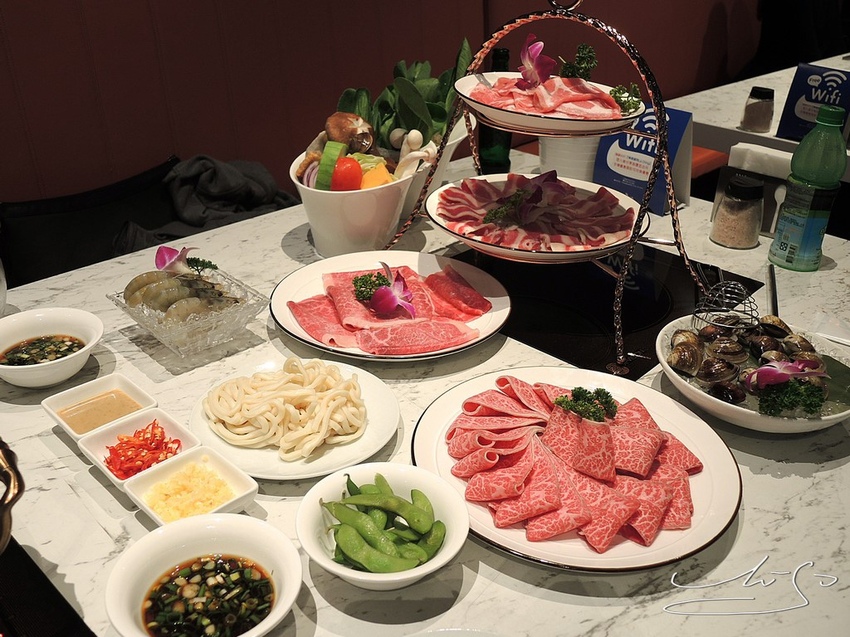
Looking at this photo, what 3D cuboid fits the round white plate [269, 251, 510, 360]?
[{"bbox_3d":[-0.041,-0.014,0.849,0.289,0.028,0.289,1,28,-1],"label":"round white plate"}]

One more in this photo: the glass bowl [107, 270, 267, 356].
[{"bbox_3d":[-0.267,-0.001,0.792,0.131,0.048,0.131,-23,37,-38],"label":"glass bowl"}]

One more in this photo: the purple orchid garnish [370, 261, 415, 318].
[{"bbox_3d":[-0.038,-0.033,0.813,0.052,0.043,0.048,-6,29,-15],"label":"purple orchid garnish"}]

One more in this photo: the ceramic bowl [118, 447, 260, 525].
[{"bbox_3d":[-0.186,0.144,0.548,0.075,0.024,0.075,25,36,37],"label":"ceramic bowl"}]

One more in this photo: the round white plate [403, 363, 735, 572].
[{"bbox_3d":[0.125,0.124,0.601,0.270,0.026,0.270,1,28,-1],"label":"round white plate"}]

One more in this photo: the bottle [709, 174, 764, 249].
[{"bbox_3d":[0.507,-0.173,1.104,0.077,0.098,0.077,2,28,0],"label":"bottle"}]

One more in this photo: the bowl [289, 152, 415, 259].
[{"bbox_3d":[-0.106,-0.168,1.033,0.180,0.125,0.182,1,28,-1],"label":"bowl"}]

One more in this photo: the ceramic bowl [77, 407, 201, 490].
[{"bbox_3d":[-0.246,0.117,0.597,0.075,0.024,0.075,24,35,35],"label":"ceramic bowl"}]

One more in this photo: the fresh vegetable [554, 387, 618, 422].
[{"bbox_3d":[0.144,0.077,0.615,0.056,0.030,0.038,2,28,0],"label":"fresh vegetable"}]

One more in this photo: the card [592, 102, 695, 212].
[{"bbox_3d":[0.402,-0.293,1.248,0.082,0.168,0.155,-21,36,-36],"label":"card"}]

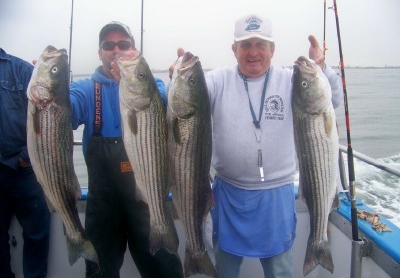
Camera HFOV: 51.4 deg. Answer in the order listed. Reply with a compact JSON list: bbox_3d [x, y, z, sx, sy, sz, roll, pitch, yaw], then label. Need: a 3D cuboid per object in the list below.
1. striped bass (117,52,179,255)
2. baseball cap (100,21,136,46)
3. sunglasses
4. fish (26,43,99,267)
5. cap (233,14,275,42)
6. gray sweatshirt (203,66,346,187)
[{"bbox_3d":[-0.196,0.057,1.600,0.175,0.773,0.120,-12,8,-16],"label":"striped bass"},{"bbox_3d":[-0.394,-0.487,1.950,0.175,0.130,0.265,1,3,-5],"label":"baseball cap"},{"bbox_3d":[-0.393,-0.438,1.960,0.147,0.050,0.145,1,3,-5],"label":"sunglasses"},{"bbox_3d":[-0.529,0.066,1.550,0.195,0.806,0.120,-11,8,-16],"label":"fish"},{"bbox_3d":[0.241,-0.483,1.840,0.175,0.127,0.265,0,9,7],"label":"cap"},{"bbox_3d":[0.265,-0.057,1.820,0.610,0.570,0.430,-1,9,5],"label":"gray sweatshirt"}]

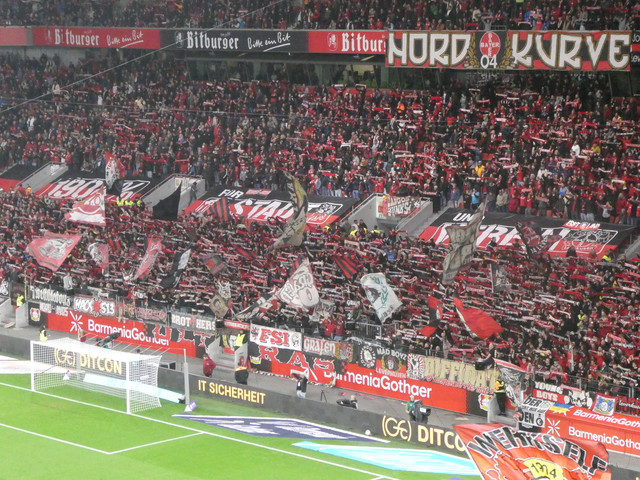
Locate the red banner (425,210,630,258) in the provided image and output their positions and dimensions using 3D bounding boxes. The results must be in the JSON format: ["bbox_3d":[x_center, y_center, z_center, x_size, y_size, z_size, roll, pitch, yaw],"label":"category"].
[{"bbox_3d":[11.172,-0.331,91.178,12.765,0.250,3.197,7,37,43],"label":"red banner"}]

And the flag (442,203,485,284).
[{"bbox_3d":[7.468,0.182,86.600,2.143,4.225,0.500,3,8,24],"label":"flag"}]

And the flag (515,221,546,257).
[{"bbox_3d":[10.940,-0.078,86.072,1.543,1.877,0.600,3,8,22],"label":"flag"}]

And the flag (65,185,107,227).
[{"bbox_3d":[-15.502,-2.281,110.000,2.800,2.750,0.450,1,7,5],"label":"flag"}]

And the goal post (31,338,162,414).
[{"bbox_3d":[-11.116,6.620,82.624,7.560,2.500,2.100,7,10,44],"label":"goal post"}]

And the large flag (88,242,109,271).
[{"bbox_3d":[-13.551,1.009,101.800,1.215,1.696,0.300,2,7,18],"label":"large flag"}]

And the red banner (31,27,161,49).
[{"bbox_3d":[-17.824,-16.126,132.707,16.000,1.500,0.150,7,10,44],"label":"red banner"}]

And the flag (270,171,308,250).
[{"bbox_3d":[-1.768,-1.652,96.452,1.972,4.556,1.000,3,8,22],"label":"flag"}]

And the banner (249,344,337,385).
[{"bbox_3d":[-1.554,6.512,87.802,6.700,1.450,0.100,7,10,44],"label":"banner"}]

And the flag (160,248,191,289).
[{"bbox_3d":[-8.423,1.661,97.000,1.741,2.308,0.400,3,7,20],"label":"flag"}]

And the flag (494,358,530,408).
[{"bbox_3d":[8.965,6.718,77.900,1.600,2.300,0.450,2,7,16],"label":"flag"}]

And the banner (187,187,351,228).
[{"bbox_3d":[-3.372,-2.029,105.398,13.250,0.250,3.291,7,40,44],"label":"banner"}]

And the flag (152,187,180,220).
[{"bbox_3d":[-9.778,-2.325,106.000,1.850,2.200,0.400,1,7,7],"label":"flag"}]

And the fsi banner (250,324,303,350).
[{"bbox_3d":[-2.355,5.217,88.850,3.903,0.942,0.080,7,10,43],"label":"fsi banner"}]

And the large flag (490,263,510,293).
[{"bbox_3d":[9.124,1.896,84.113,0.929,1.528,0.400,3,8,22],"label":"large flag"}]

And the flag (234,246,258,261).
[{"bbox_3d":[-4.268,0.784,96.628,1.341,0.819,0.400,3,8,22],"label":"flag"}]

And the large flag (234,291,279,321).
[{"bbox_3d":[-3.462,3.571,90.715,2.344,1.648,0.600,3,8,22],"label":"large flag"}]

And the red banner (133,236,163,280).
[{"bbox_3d":[-10.294,1.104,99.300,1.800,2.600,0.450,1,7,6],"label":"red banner"}]

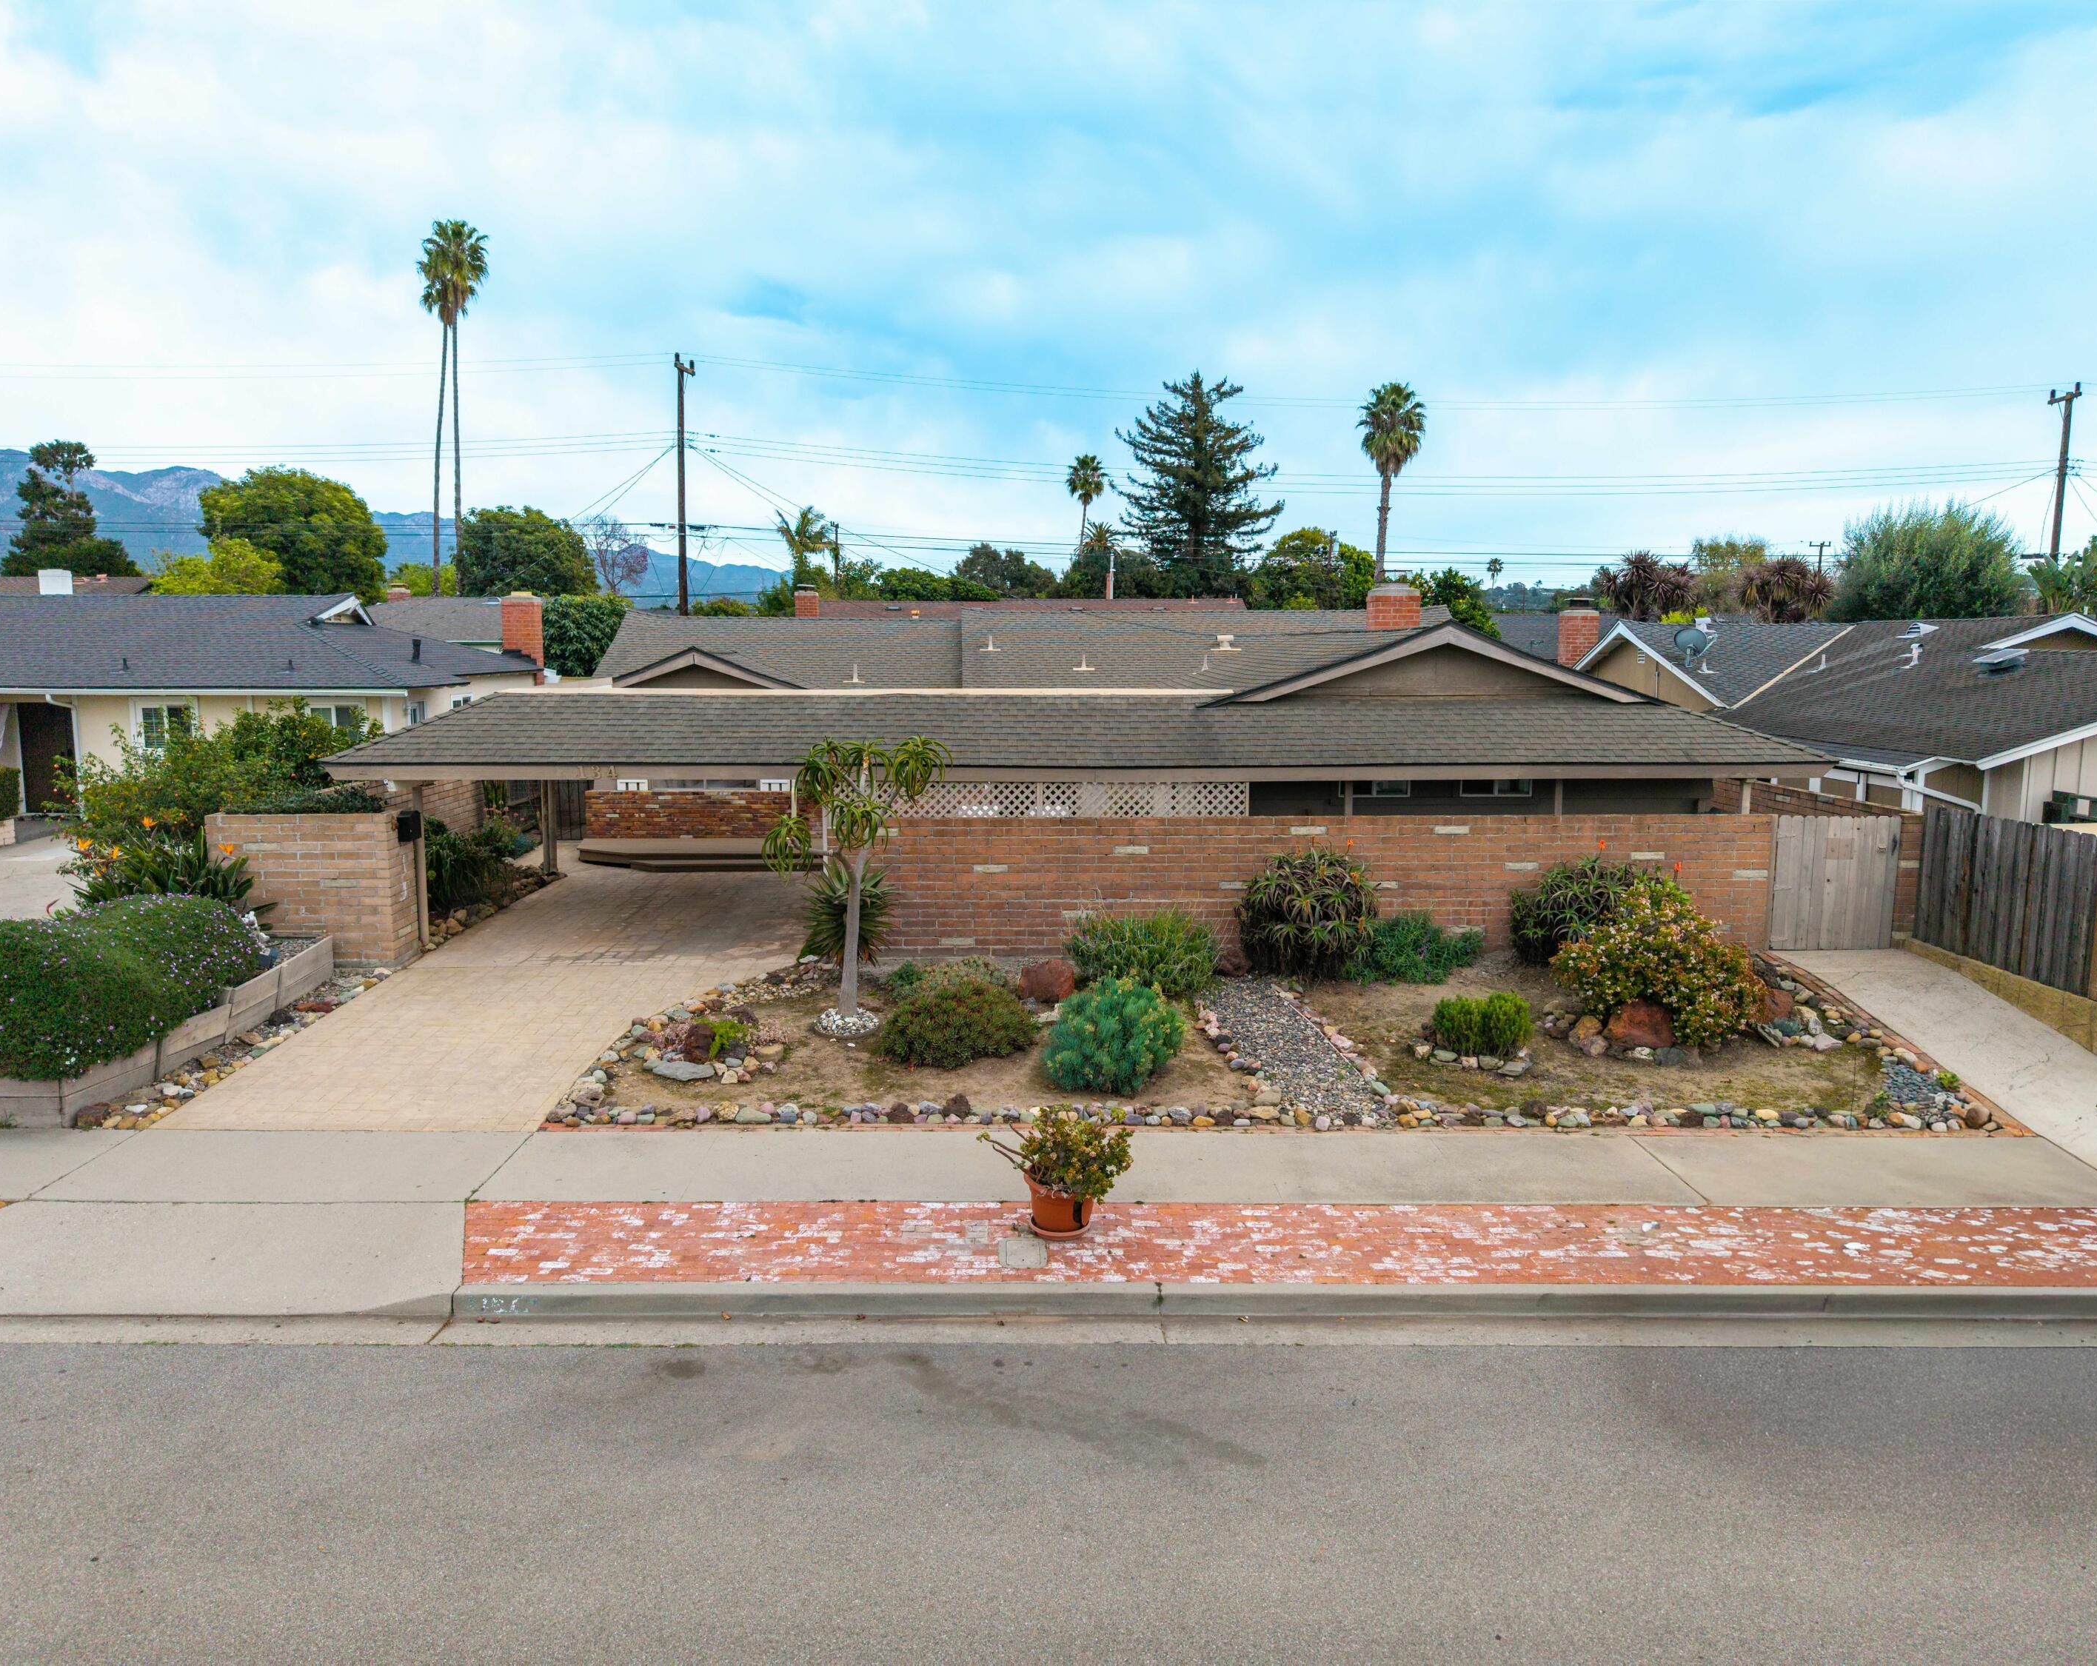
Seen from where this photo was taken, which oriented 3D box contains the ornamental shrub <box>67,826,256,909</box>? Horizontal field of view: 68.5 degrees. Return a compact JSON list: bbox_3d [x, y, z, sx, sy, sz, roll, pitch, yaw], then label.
[{"bbox_3d":[-10.097,0.573,17.520,1.950,1.250,1.400,0,7,0],"label":"ornamental shrub"}]

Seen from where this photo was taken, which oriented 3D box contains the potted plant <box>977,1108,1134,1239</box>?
[{"bbox_3d":[0.055,2.342,10.831,1.098,0.849,0.800,0,9,0],"label":"potted plant"}]

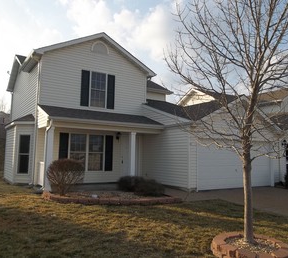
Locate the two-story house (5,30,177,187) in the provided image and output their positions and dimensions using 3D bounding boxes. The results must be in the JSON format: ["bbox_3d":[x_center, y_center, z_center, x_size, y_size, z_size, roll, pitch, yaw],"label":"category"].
[{"bbox_3d":[-2.539,-0.746,15.268,8.650,6.700,10.200,4,-5,-31],"label":"two-story house"}]

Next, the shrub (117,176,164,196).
[{"bbox_3d":[-0.101,1.943,9.100,1.500,0.650,1.100,2,-4,0],"label":"shrub"}]

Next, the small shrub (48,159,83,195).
[{"bbox_3d":[-2.462,1.531,8.500,1.170,1.200,1.150,4,-5,-31],"label":"small shrub"}]

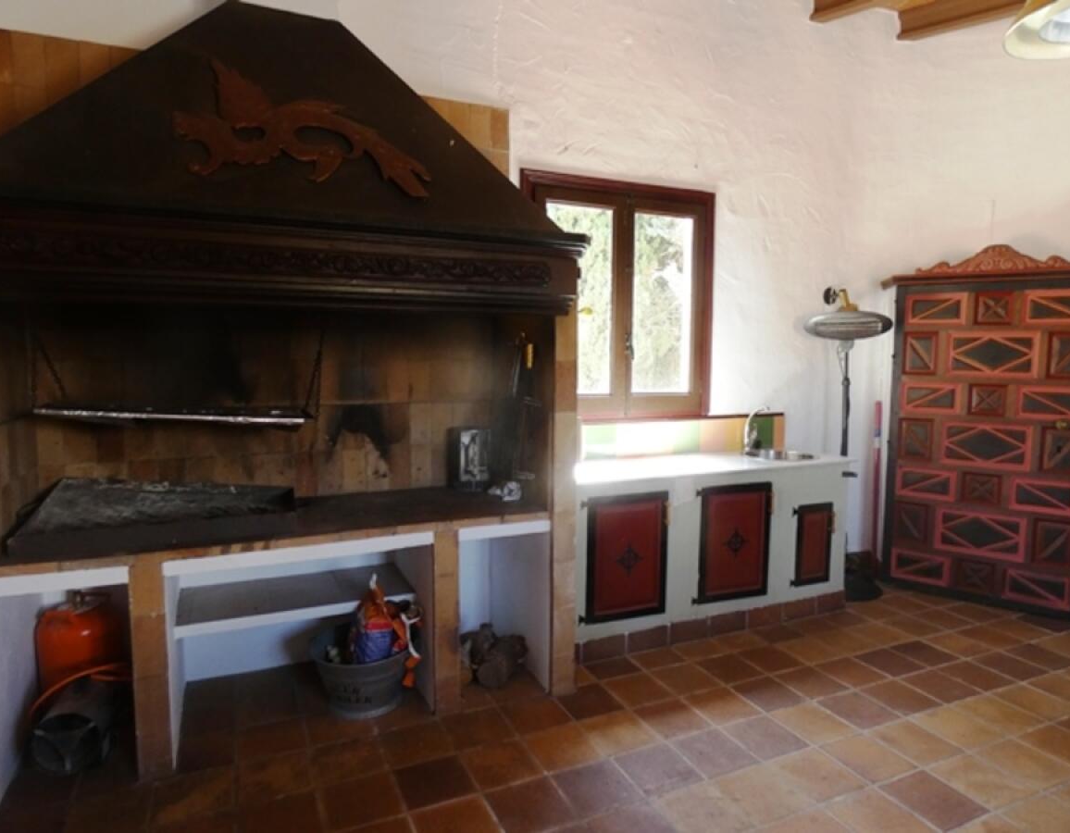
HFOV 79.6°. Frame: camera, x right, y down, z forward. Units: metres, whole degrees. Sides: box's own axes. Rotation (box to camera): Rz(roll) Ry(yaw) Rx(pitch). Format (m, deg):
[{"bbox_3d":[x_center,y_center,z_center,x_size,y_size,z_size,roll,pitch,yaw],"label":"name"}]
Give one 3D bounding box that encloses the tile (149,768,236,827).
[{"bbox_3d":[-1.142,1.278,2.161,0.238,0.015,0.238,-2,5,-23],"label":"tile"}]

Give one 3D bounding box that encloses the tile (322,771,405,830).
[{"bbox_3d":[-0.600,1.314,2.195,0.240,0.020,0.240,-2,5,-23],"label":"tile"}]

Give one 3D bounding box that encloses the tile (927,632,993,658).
[{"bbox_3d":[2.180,1.175,3.296,0.243,0.015,0.243,-2,5,-23],"label":"tile"}]

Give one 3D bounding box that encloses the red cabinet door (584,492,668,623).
[{"bbox_3d":[0.475,0.717,3.268,0.466,0.639,0.035,-2,5,-22],"label":"red cabinet door"}]

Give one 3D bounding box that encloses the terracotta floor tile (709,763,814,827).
[{"bbox_3d":[0.762,1.271,2.159,0.238,0.015,0.238,-2,5,-23],"label":"terracotta floor tile"}]

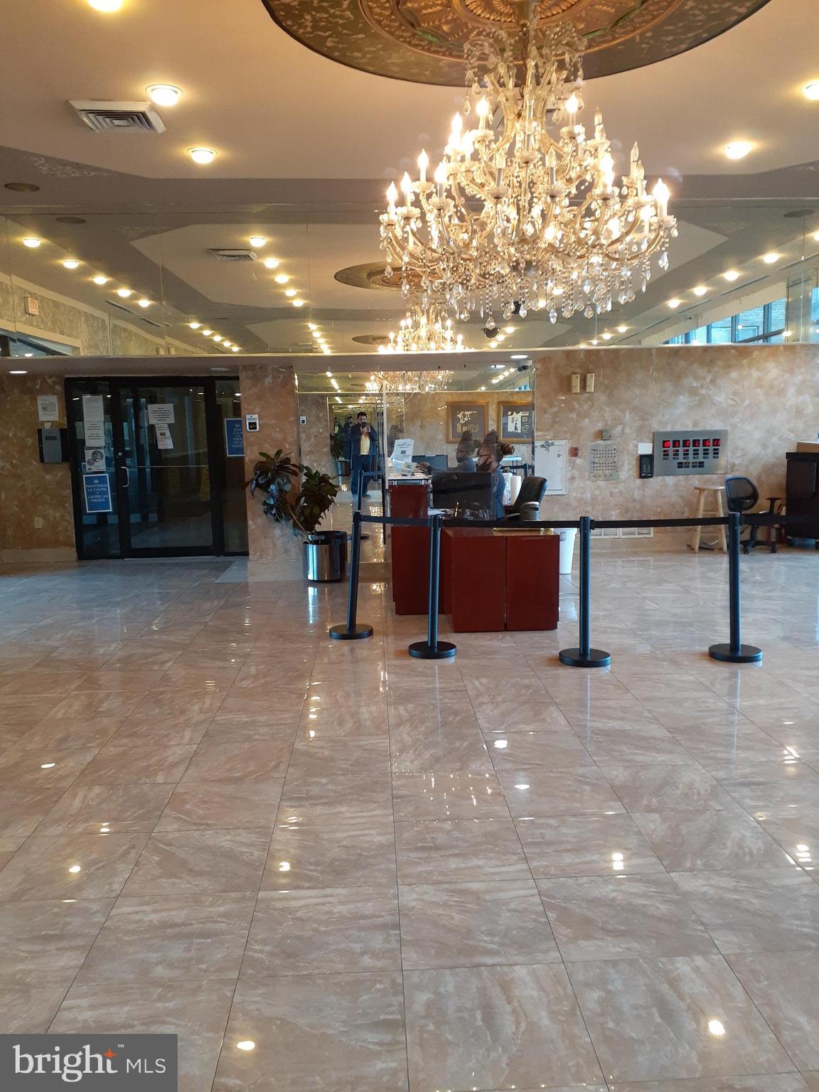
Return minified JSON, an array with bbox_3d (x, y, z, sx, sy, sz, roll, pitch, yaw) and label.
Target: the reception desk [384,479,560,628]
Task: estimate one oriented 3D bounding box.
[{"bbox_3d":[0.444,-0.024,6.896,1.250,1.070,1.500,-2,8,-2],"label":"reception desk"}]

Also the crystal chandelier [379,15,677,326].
[{"bbox_3d":[0.529,-1.690,3.886,1.356,1.338,1.356,-2,8,-2],"label":"crystal chandelier"}]

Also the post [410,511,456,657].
[{"bbox_3d":[0.151,0.251,5.651,0.330,0.940,0.330,-2,8,-2],"label":"post"}]

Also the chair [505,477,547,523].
[{"bbox_3d":[0.971,-0.142,7.864,0.650,1.000,0.650,-2,8,-2],"label":"chair"}]

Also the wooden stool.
[{"bbox_3d":[3.341,-0.298,9.537,0.350,0.720,0.350,-2,8,-2],"label":"wooden stool"}]

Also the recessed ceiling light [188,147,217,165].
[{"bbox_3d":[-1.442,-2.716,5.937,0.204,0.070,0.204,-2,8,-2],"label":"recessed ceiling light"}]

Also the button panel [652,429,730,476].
[{"bbox_3d":[3.227,-1.071,9.763,0.860,0.505,0.040,-2,8,-2],"label":"button panel"}]

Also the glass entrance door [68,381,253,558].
[{"bbox_3d":[-2.922,-0.905,9.981,2.043,2.114,0.100,-2,8,-2],"label":"glass entrance door"}]

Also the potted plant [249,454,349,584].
[{"bbox_3d":[-1.118,-0.288,8.327,0.920,1.292,0.720,-2,8,-2],"label":"potted plant"}]

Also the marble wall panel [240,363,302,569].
[{"bbox_3d":[-1.409,-0.778,8.674,0.540,2.120,0.150,-2,8,-2],"label":"marble wall panel"}]

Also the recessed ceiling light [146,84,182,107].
[{"bbox_3d":[-1.396,-2.559,4.850,0.204,0.070,0.204,-2,8,-2],"label":"recessed ceiling light"}]

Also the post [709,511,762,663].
[{"bbox_3d":[2.088,0.245,5.415,0.330,0.940,0.330,-2,8,-2],"label":"post"}]

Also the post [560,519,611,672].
[{"bbox_3d":[1.111,0.271,5.375,0.330,0.940,0.330,-2,8,-2],"label":"post"}]

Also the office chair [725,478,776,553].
[{"bbox_3d":[3.820,-0.374,9.508,0.560,0.860,0.560,-7,10,-34],"label":"office chair"}]

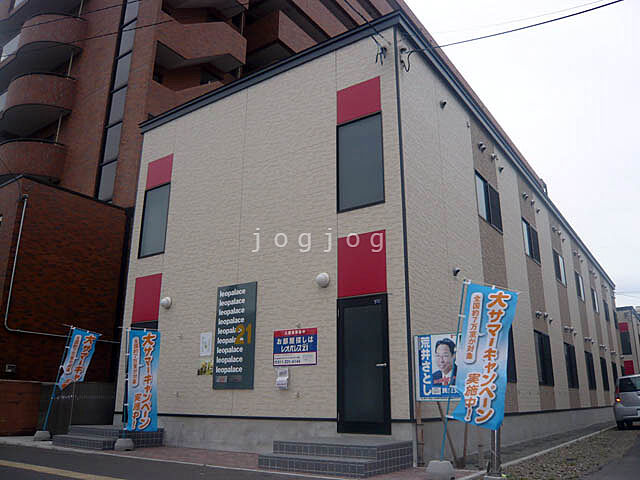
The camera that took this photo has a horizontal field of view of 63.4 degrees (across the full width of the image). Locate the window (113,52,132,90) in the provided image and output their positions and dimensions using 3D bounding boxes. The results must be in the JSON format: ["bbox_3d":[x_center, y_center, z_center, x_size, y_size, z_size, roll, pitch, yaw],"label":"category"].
[{"bbox_3d":[-7.178,-6.118,18.854,0.874,1.420,0.100,-11,-20,34],"label":"window"}]

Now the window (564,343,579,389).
[{"bbox_3d":[8.214,4.119,16.878,0.100,1.402,1.709,-11,-20,34],"label":"window"}]

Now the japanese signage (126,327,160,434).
[{"bbox_3d":[-3.241,2.573,9.550,0.580,1.800,0.050,5,-17,-28],"label":"japanese signage"}]

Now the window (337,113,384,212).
[{"bbox_3d":[0.657,-1.280,8.530,0.876,1.605,0.090,-11,-20,34],"label":"window"}]

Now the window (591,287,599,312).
[{"bbox_3d":[12.338,2.725,23.218,0.090,0.981,1.512,-11,-20,34],"label":"window"}]

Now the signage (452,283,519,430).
[{"bbox_3d":[2.032,1.404,6.397,0.600,1.730,0.120,9,-9,23],"label":"signage"}]

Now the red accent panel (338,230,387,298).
[{"bbox_3d":[0.666,0.389,8.330,0.913,1.014,0.050,-11,-20,34],"label":"red accent panel"}]

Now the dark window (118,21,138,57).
[{"bbox_3d":[-7.160,-7.428,19.172,1.015,1.378,0.100,-11,-20,34],"label":"dark window"}]

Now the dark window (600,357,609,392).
[{"bbox_3d":[12.141,5.729,22.047,0.090,1.337,1.579,-11,-20,34],"label":"dark window"}]

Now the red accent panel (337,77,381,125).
[{"bbox_3d":[0.664,-2.379,8.893,0.870,0.681,0.050,-11,-20,34],"label":"red accent panel"}]

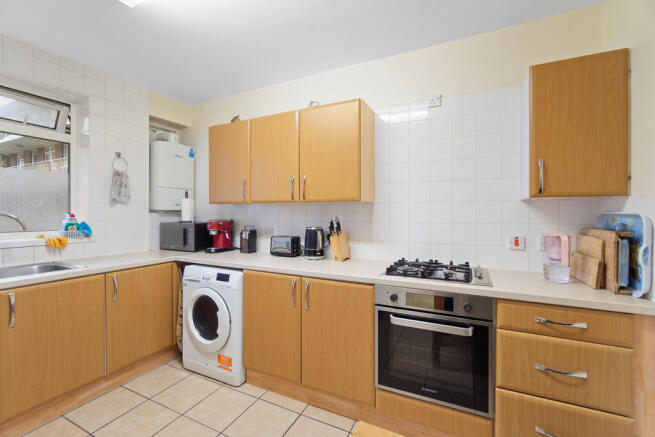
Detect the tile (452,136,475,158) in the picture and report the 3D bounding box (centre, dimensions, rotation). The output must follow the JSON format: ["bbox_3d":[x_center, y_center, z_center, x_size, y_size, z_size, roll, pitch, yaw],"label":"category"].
[{"bbox_3d":[0.979,-0.501,1.939,0.150,0.150,0.010,0,1,25],"label":"tile"}]

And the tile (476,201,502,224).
[{"bbox_3d":[1.116,-0.041,1.881,0.150,0.150,0.010,0,1,25],"label":"tile"}]

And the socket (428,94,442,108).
[{"bbox_3d":[0.792,-0.863,2.009,0.084,0.084,0.020,0,1,25],"label":"socket"}]

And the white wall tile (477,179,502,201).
[{"bbox_3d":[1.103,-0.197,1.865,0.150,0.150,0.010,0,0,26],"label":"white wall tile"}]

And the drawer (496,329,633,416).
[{"bbox_3d":[1.149,0.678,1.452,0.487,0.284,0.500,0,0,26],"label":"drawer"}]

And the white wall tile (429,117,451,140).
[{"bbox_3d":[0.829,-0.652,1.987,0.149,0.150,0.009,0,0,26],"label":"white wall tile"}]

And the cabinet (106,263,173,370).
[{"bbox_3d":[-1.701,0.739,2.258,0.570,0.720,0.495,0,1,25],"label":"cabinet"}]

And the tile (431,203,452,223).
[{"bbox_3d":[0.829,-0.046,1.998,0.150,0.150,0.010,0,0,26],"label":"tile"}]

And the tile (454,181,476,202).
[{"bbox_3d":[0.966,-0.197,1.931,0.150,0.150,0.010,0,0,26],"label":"tile"}]

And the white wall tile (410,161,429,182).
[{"bbox_3d":[0.693,-0.345,2.043,0.150,0.150,0.010,0,0,26],"label":"white wall tile"}]

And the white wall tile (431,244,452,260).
[{"bbox_3d":[0.825,0.260,1.981,0.150,0.150,0.010,0,0,26],"label":"white wall tile"}]

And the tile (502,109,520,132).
[{"bbox_3d":[1.235,-0.643,1.782,0.150,0.150,0.010,0,0,26],"label":"tile"}]

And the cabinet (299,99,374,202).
[{"bbox_3d":[0.072,-0.487,2.174,0.505,0.724,0.325,0,0,26],"label":"cabinet"}]

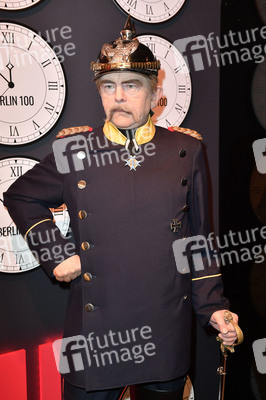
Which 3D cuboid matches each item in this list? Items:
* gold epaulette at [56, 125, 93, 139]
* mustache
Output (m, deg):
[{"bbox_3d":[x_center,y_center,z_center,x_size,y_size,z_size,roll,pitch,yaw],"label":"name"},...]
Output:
[{"bbox_3d":[-0.189,-0.220,1.790,0.118,0.022,0.050,-15,12,4],"label":"gold epaulette"},{"bbox_3d":[-0.037,-0.266,1.690,0.070,0.034,0.030,1,8,18],"label":"mustache"}]

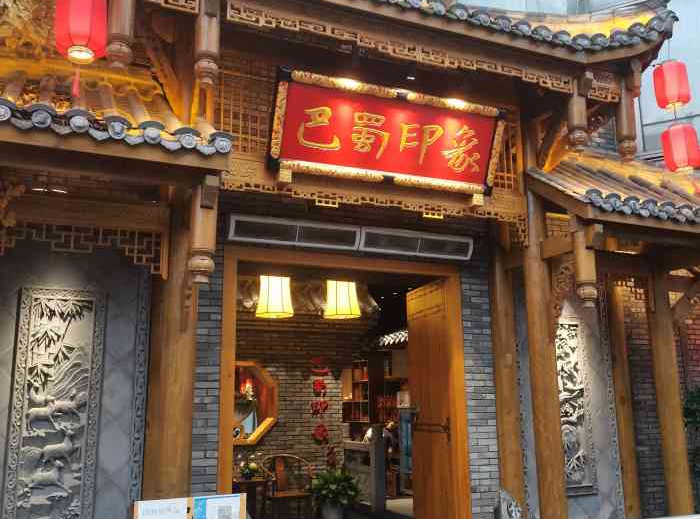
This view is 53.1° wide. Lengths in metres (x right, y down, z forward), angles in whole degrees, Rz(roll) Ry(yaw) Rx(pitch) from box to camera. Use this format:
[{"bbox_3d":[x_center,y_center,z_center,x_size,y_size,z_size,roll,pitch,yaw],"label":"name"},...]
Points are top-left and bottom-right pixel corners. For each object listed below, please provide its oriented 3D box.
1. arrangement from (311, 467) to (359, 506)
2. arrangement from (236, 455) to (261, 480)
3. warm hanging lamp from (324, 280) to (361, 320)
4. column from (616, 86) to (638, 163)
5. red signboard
[{"bbox_3d":[-0.200,2.910,8.926,0.616,0.484,0.572,-1,-11,0],"label":"arrangement"},{"bbox_3d":[-1.270,2.599,8.742,0.297,0.319,0.286,4,-12,-24],"label":"arrangement"},{"bbox_3d":[-0.083,0.455,7.898,0.420,0.390,0.420,0,-11,0],"label":"warm hanging lamp"},{"bbox_3d":[2.600,-1.310,6.582,0.149,0.814,0.149,4,-12,-24],"label":"column"},{"bbox_3d":[0.350,-1.011,5.793,2.108,0.722,0.118,5,6,-24],"label":"red signboard"}]

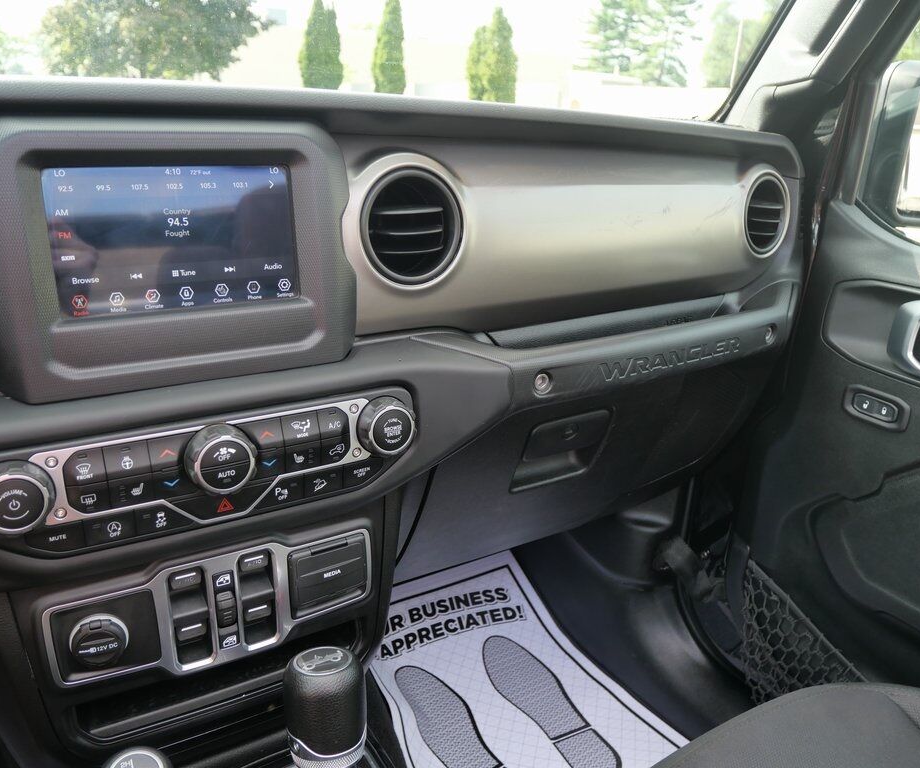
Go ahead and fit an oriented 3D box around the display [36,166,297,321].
[{"bbox_3d":[-0.193,-0.100,0.489,0.155,0.093,0.012,-10,11,-26],"label":"display"}]

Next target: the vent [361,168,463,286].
[{"bbox_3d":[-0.046,-0.127,0.575,0.089,0.090,0.035,-11,17,-29],"label":"vent"}]

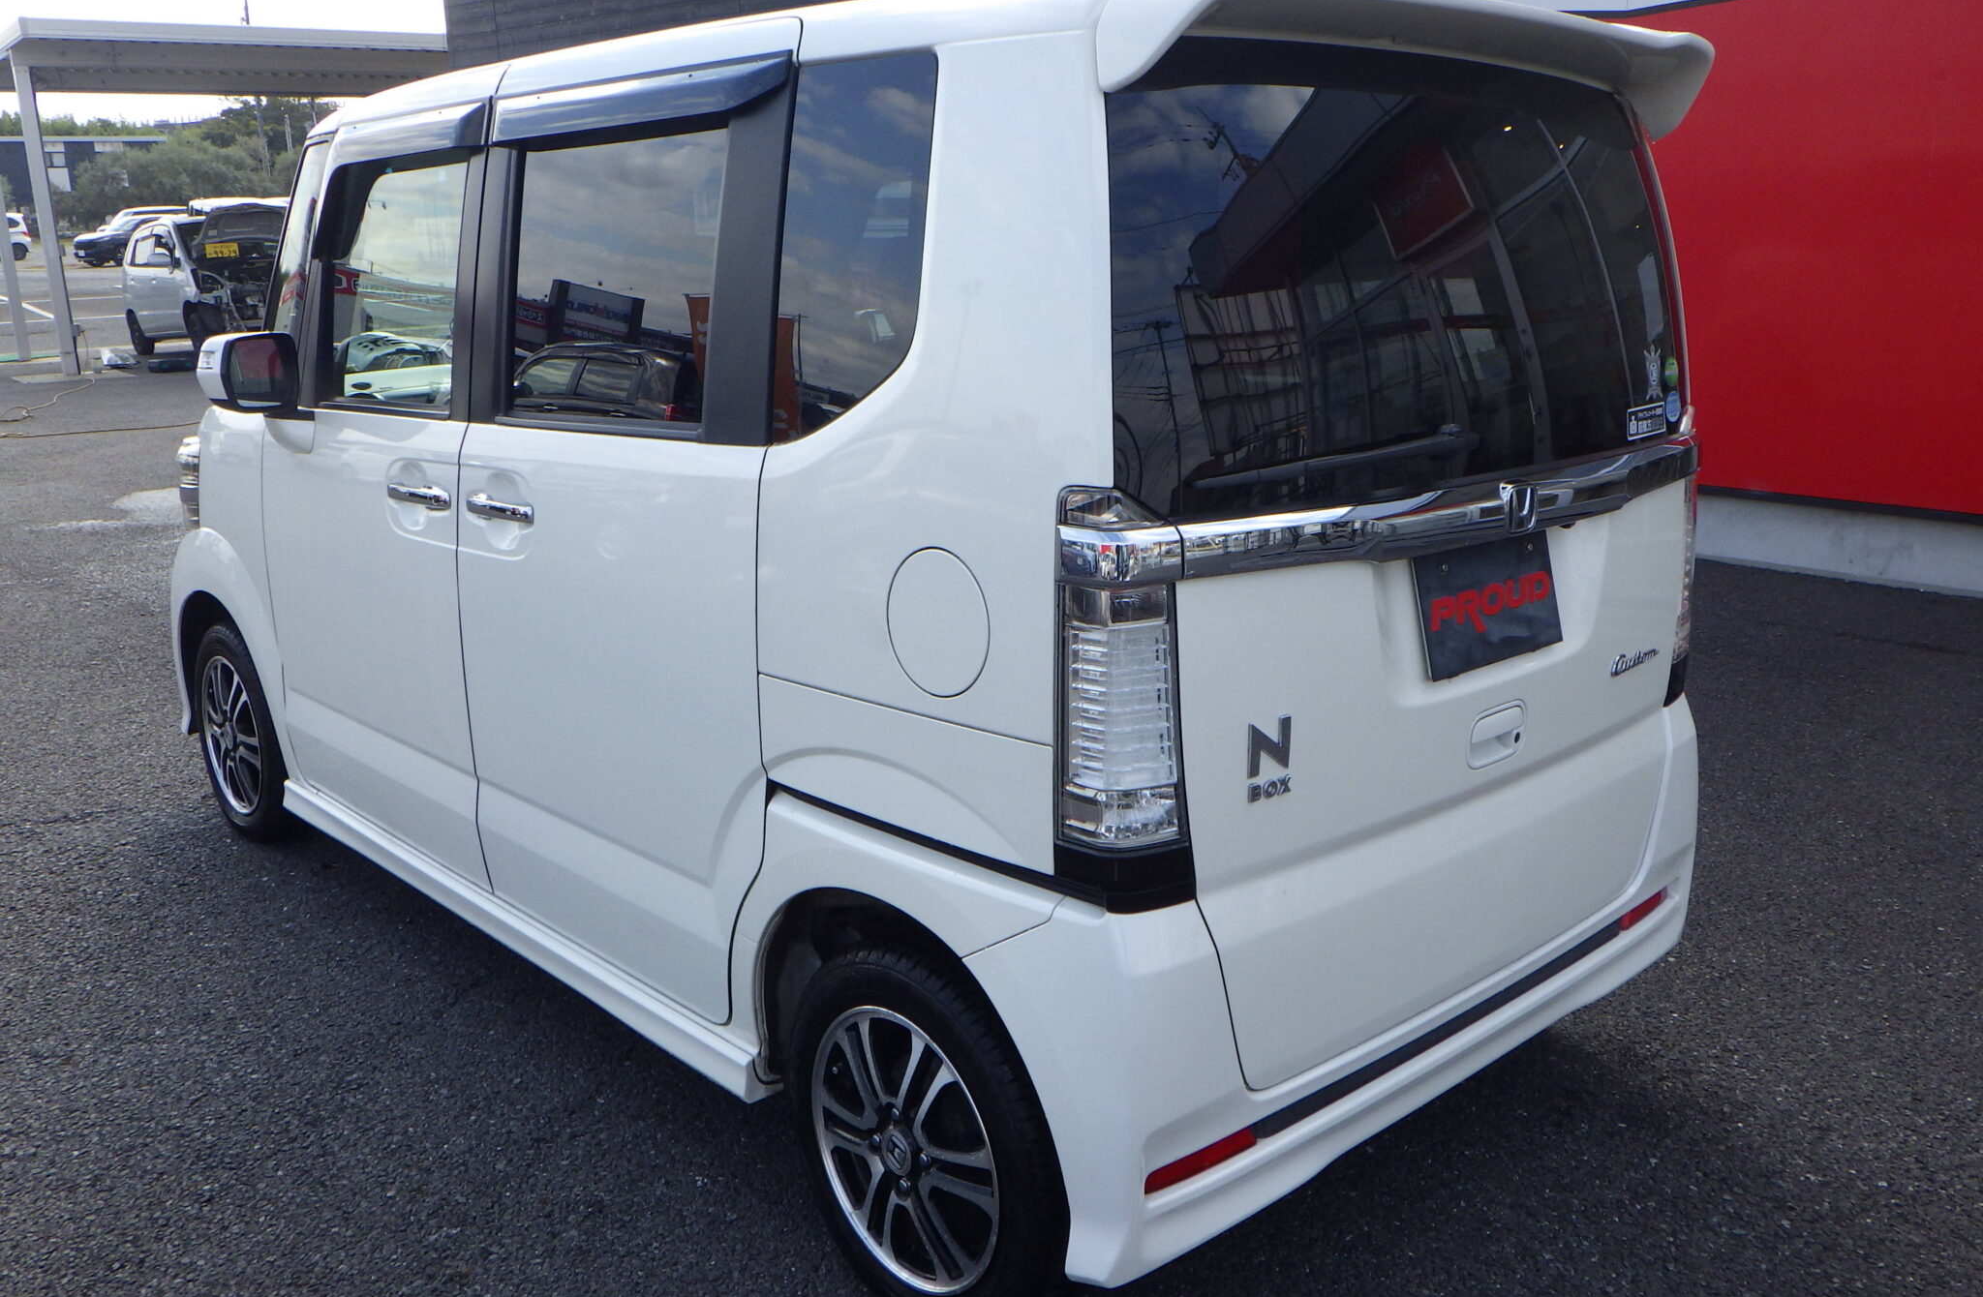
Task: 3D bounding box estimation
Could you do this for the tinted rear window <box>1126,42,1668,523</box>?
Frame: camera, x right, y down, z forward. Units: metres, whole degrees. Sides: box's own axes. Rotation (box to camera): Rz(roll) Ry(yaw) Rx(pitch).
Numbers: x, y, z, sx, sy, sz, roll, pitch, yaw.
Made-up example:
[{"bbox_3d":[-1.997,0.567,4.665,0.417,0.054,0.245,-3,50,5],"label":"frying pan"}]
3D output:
[{"bbox_3d":[0.597,-0.482,2.075,1.280,0.570,0.100,-12,4,-41],"label":"tinted rear window"}]

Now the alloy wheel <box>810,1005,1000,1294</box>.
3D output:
[{"bbox_3d":[-0.073,0.635,2.109,0.130,0.384,0.384,-12,18,-41],"label":"alloy wheel"}]

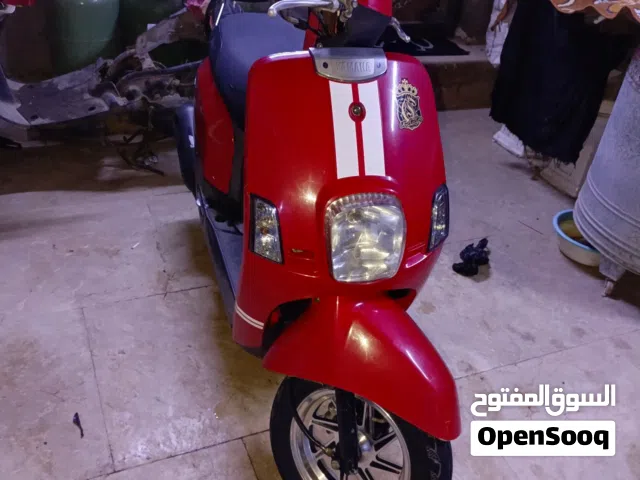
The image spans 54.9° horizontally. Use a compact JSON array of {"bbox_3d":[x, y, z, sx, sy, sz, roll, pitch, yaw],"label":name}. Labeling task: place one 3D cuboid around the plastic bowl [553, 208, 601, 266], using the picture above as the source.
[{"bbox_3d":[1.034,0.006,2.341,0.322,0.088,0.322,5,33,-3],"label":"plastic bowl"}]

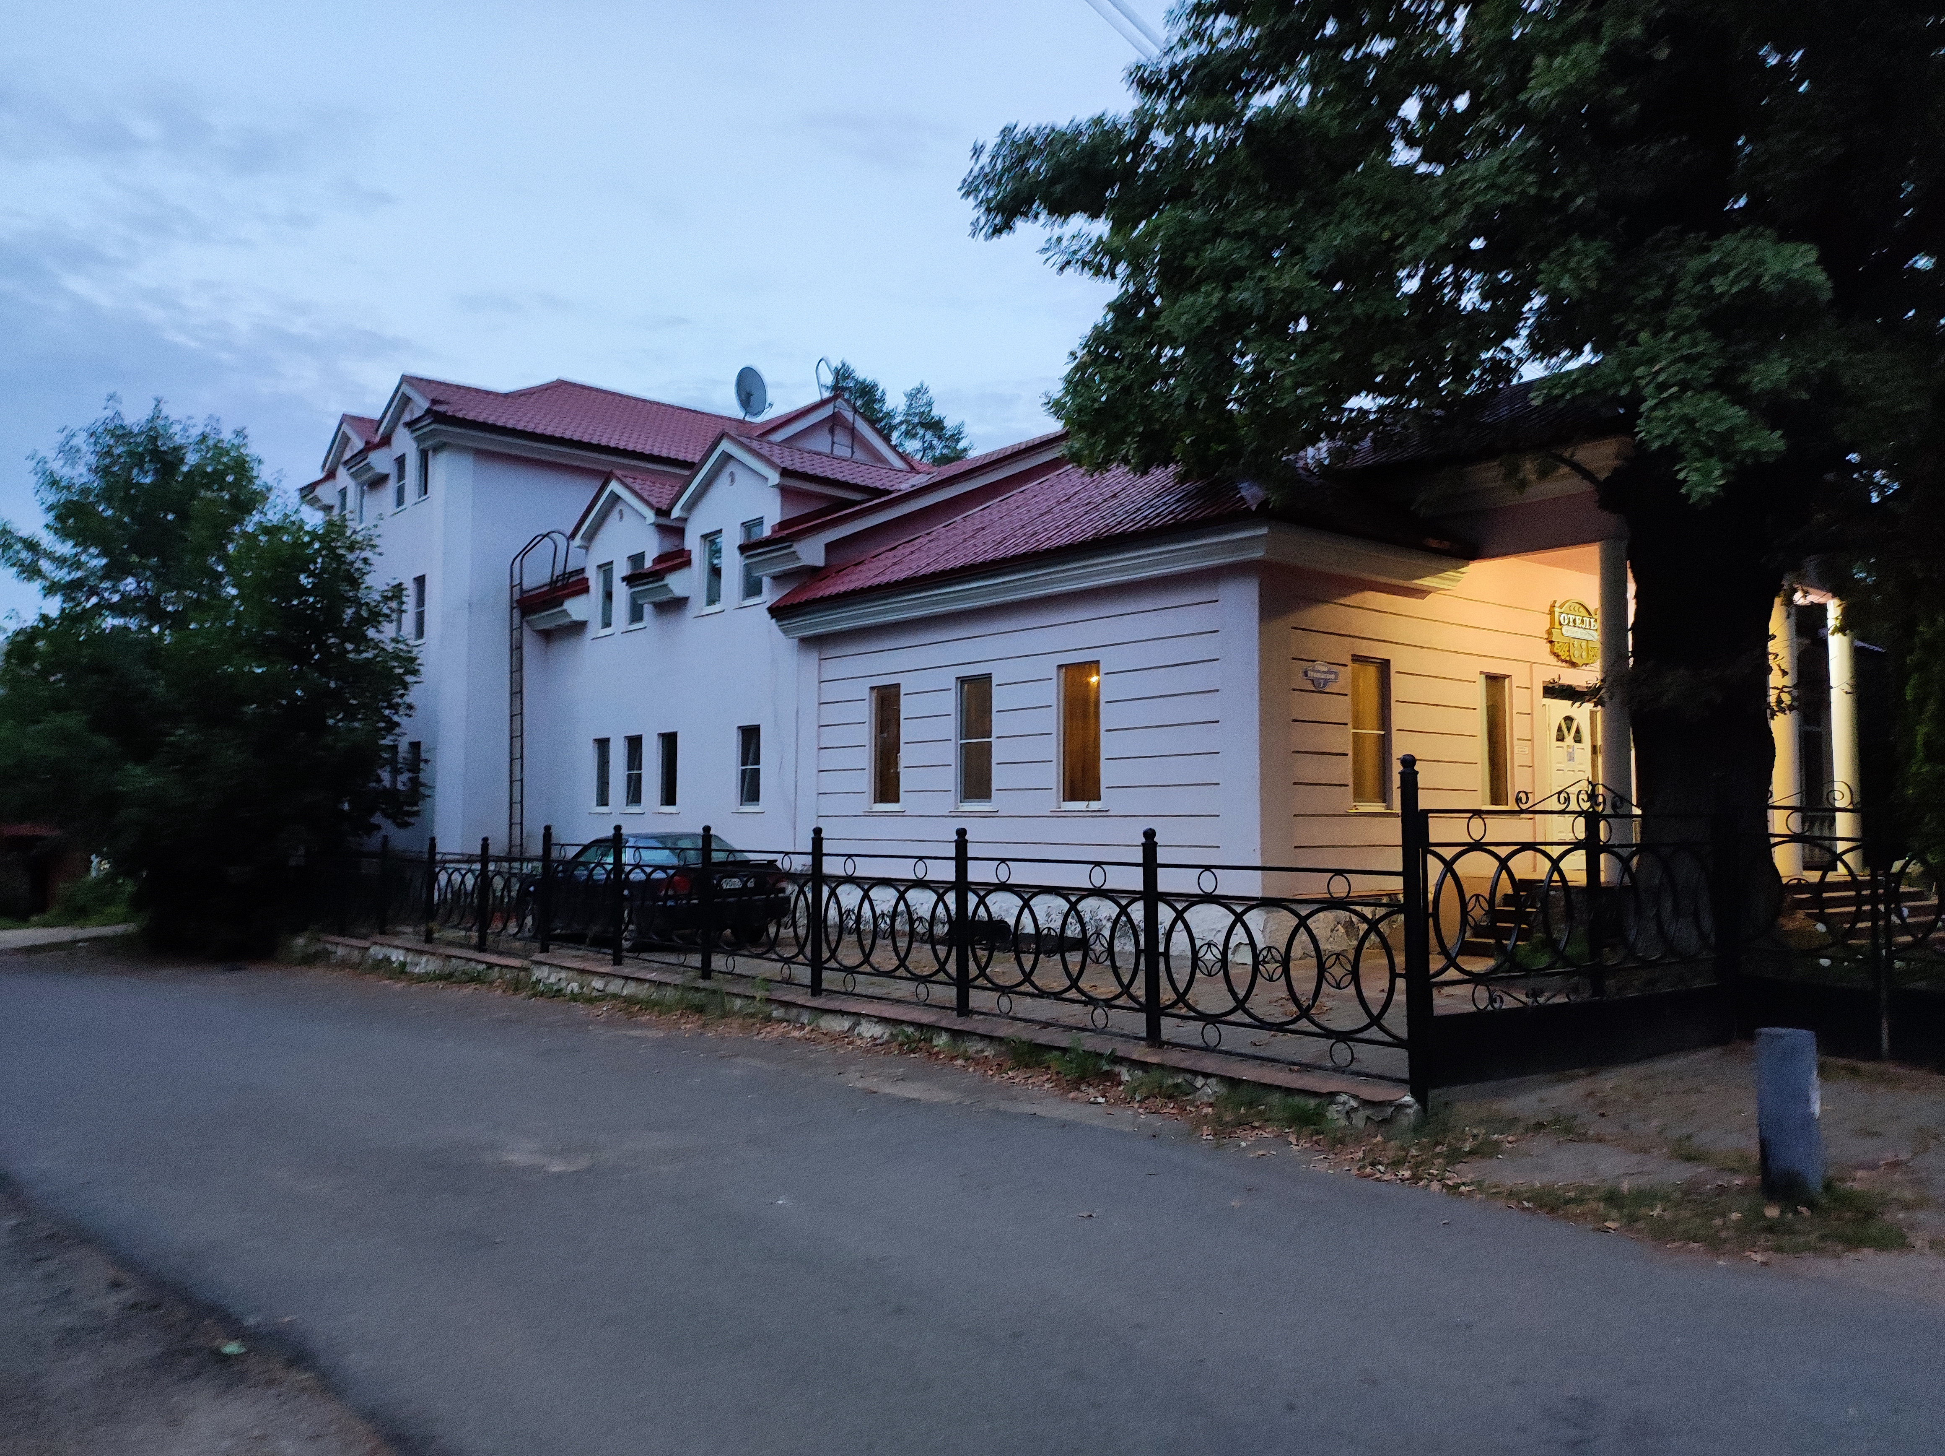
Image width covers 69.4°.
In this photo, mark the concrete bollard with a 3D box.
[{"bbox_3d":[3.345,1.575,5.750,0.220,0.660,0.220,4,-5,-40],"label":"concrete bollard"}]

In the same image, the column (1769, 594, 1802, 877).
[{"bbox_3d":[9.830,0.075,16.950,0.285,3.440,0.285,4,-5,-40],"label":"column"}]

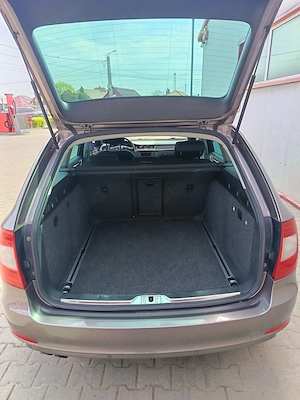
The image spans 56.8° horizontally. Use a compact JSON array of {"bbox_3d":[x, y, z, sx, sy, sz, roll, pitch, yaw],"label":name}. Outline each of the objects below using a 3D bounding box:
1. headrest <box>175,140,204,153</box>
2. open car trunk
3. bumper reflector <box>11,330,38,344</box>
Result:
[{"bbox_3d":[0.319,-0.422,2.203,0.240,0.110,0.100,-2,18,0],"label":"headrest"},{"bbox_3d":[-0.013,0.086,1.859,1.100,0.570,1.100,-2,18,0],"label":"open car trunk"},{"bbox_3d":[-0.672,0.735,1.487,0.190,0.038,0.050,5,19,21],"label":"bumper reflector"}]

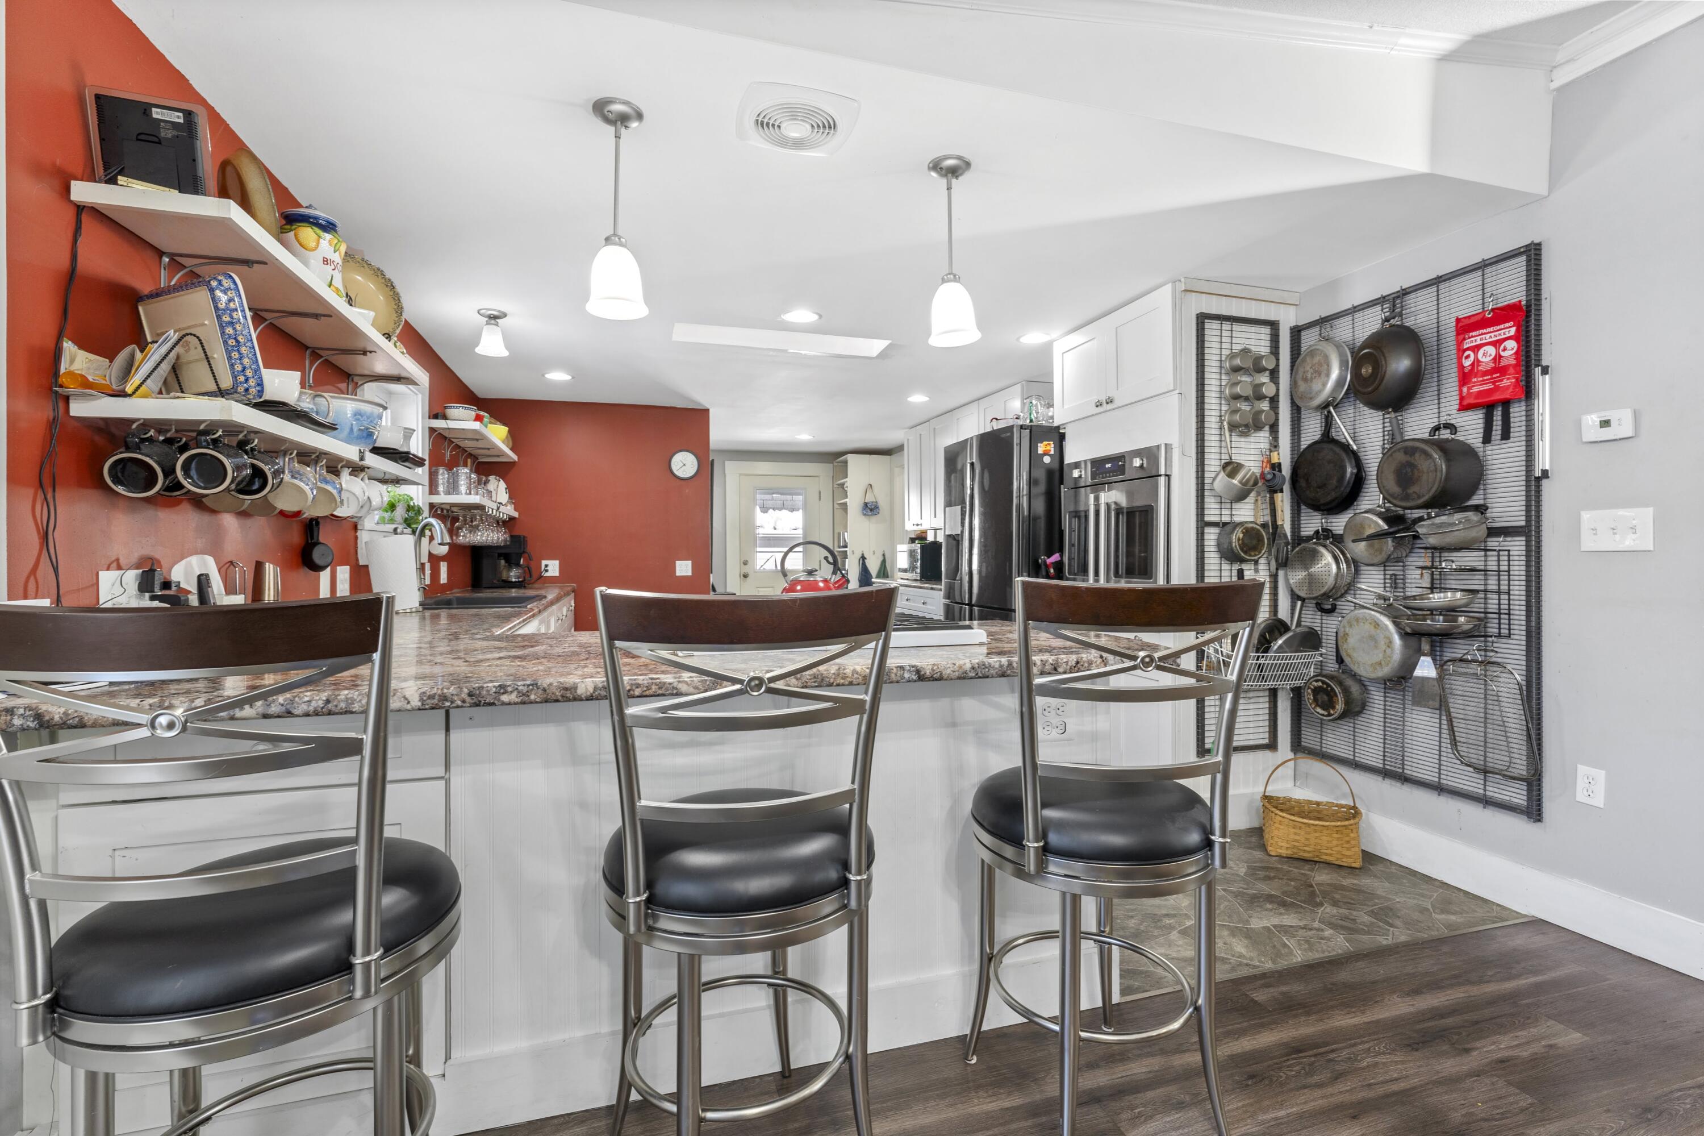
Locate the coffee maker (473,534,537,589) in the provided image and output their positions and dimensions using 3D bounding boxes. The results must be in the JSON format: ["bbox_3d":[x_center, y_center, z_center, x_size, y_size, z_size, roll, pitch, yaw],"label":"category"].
[{"bbox_3d":[-2.399,-0.037,5.219,0.354,0.358,0.180,0,1,-17],"label":"coffee maker"}]

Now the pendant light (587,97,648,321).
[{"bbox_3d":[-0.594,-0.903,1.923,0.157,0.508,0.157,0,1,-17],"label":"pendant light"}]

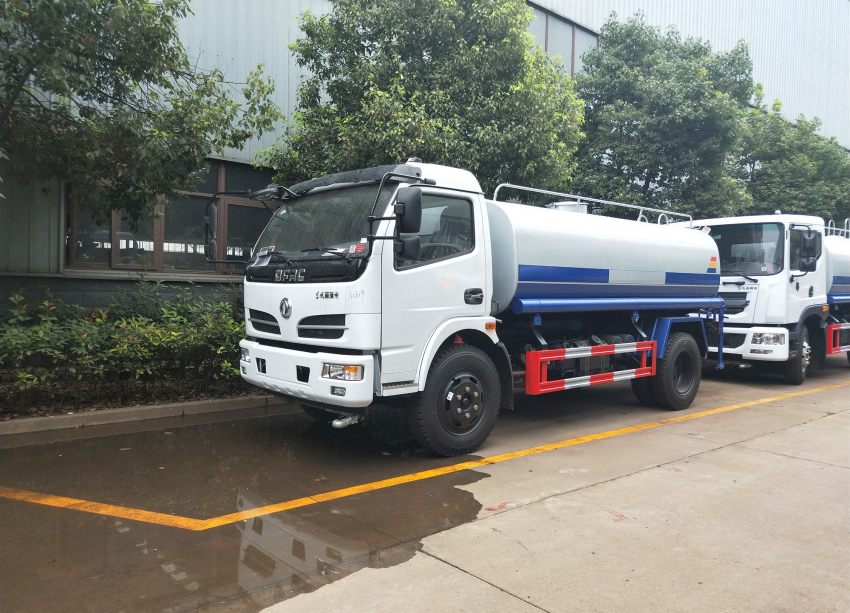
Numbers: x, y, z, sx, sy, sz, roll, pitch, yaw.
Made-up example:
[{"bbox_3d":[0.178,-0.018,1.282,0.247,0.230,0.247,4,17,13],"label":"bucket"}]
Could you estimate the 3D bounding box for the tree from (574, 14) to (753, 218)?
[{"bbox_3d":[6.106,-3.121,16.135,4.500,8.200,4.500,-1,3,-40],"label":"tree"}]

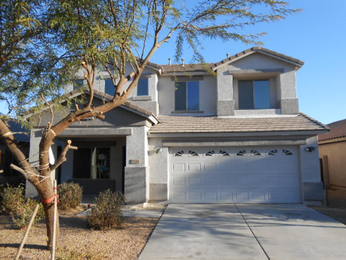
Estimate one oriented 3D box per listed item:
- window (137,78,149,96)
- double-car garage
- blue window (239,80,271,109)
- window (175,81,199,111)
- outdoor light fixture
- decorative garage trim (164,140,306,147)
[{"bbox_3d":[-1.404,-1.990,12.170,0.568,0.862,0.100,-1,-6,4],"label":"window"},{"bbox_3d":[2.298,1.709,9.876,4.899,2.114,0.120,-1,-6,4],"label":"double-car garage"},{"bbox_3d":[3.872,-1.652,12.423,1.462,1.459,0.100,-1,-6,4],"label":"blue window"},{"bbox_3d":[0.690,-1.643,12.724,1.206,1.515,0.100,-1,-6,4],"label":"window"},{"bbox_3d":[4.983,0.718,9.475,0.280,0.210,0.240,-1,-6,4],"label":"outdoor light fixture"},{"bbox_3d":[2.246,0.524,9.783,5.315,0.165,0.120,-1,-6,4],"label":"decorative garage trim"}]

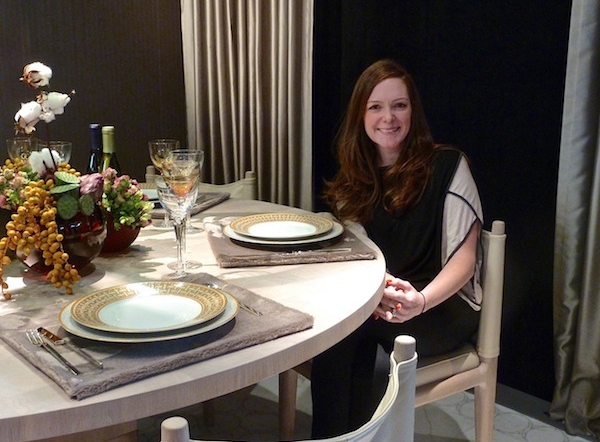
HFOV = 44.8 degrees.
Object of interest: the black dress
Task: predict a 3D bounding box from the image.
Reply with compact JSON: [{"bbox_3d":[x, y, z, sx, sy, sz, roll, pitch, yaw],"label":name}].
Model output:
[{"bbox_3d":[0.219,0.216,1.958,0.460,0.820,0.560,11,17,40],"label":"black dress"}]

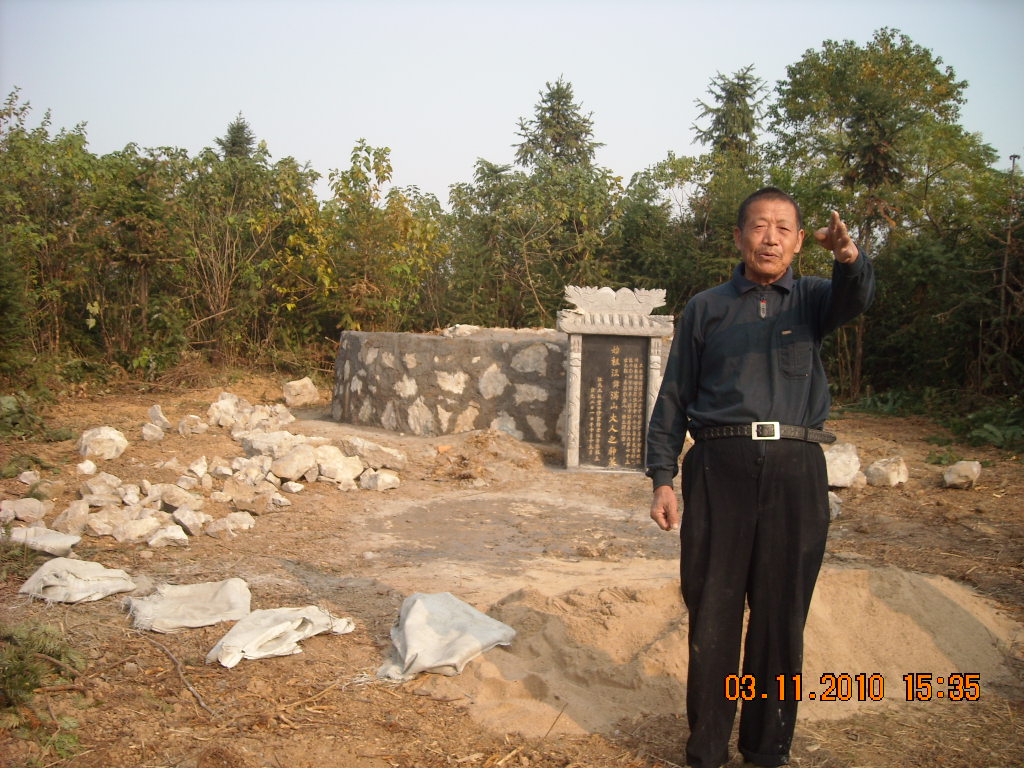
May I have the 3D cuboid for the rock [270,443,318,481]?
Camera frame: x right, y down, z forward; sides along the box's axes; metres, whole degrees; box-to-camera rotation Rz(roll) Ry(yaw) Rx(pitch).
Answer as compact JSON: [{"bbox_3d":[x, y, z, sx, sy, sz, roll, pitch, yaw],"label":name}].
[{"bbox_3d":[-1.547,0.551,7.364,0.327,0.255,0.278,0,5,-12],"label":"rock"}]

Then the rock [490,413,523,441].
[{"bbox_3d":[-0.040,0.317,7.750,0.235,0.205,0.160,2,7,9],"label":"rock"}]

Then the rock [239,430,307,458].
[{"bbox_3d":[-1.791,0.442,7.750,0.500,0.200,0.310,0,7,-13],"label":"rock"}]

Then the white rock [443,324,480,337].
[{"bbox_3d":[-0.501,-0.532,10.278,0.370,0.113,0.272,1,5,-3],"label":"white rock"}]

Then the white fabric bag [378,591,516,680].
[{"bbox_3d":[-0.228,0.889,3.686,0.464,0.231,0.365,1,5,-3],"label":"white fabric bag"}]

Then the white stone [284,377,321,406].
[{"bbox_3d":[-2.421,0.085,11.911,0.422,0.347,0.332,0,5,-11],"label":"white stone"}]

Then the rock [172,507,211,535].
[{"bbox_3d":[-1.771,0.754,5.721,0.199,0.142,0.169,0,5,-17],"label":"rock"}]

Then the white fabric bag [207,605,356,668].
[{"bbox_3d":[-0.852,0.928,3.834,0.503,0.110,0.400,-4,8,-35],"label":"white fabric bag"}]

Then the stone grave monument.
[{"bbox_3d":[0.726,-0.041,7.314,0.796,1.277,0.220,2,7,6],"label":"stone grave monument"}]

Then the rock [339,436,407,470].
[{"bbox_3d":[-1.055,0.526,7.830,0.509,0.241,0.280,2,5,12],"label":"rock"}]

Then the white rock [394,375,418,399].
[{"bbox_3d":[-0.854,0.016,8.675,0.215,0.200,0.120,5,8,30],"label":"white rock"}]

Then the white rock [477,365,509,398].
[{"bbox_3d":[-0.139,-0.020,7.820,0.225,0.250,0.160,2,7,9],"label":"white rock"}]

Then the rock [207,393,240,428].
[{"bbox_3d":[-2.423,0.220,8.700,0.280,0.280,0.250,-1,7,-16],"label":"rock"}]

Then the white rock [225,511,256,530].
[{"bbox_3d":[-1.529,0.769,5.832,0.169,0.102,0.144,0,5,-15],"label":"white rock"}]

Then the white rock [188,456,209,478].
[{"bbox_3d":[-2.137,0.569,7.059,0.129,0.145,0.102,0,5,-17],"label":"white rock"}]

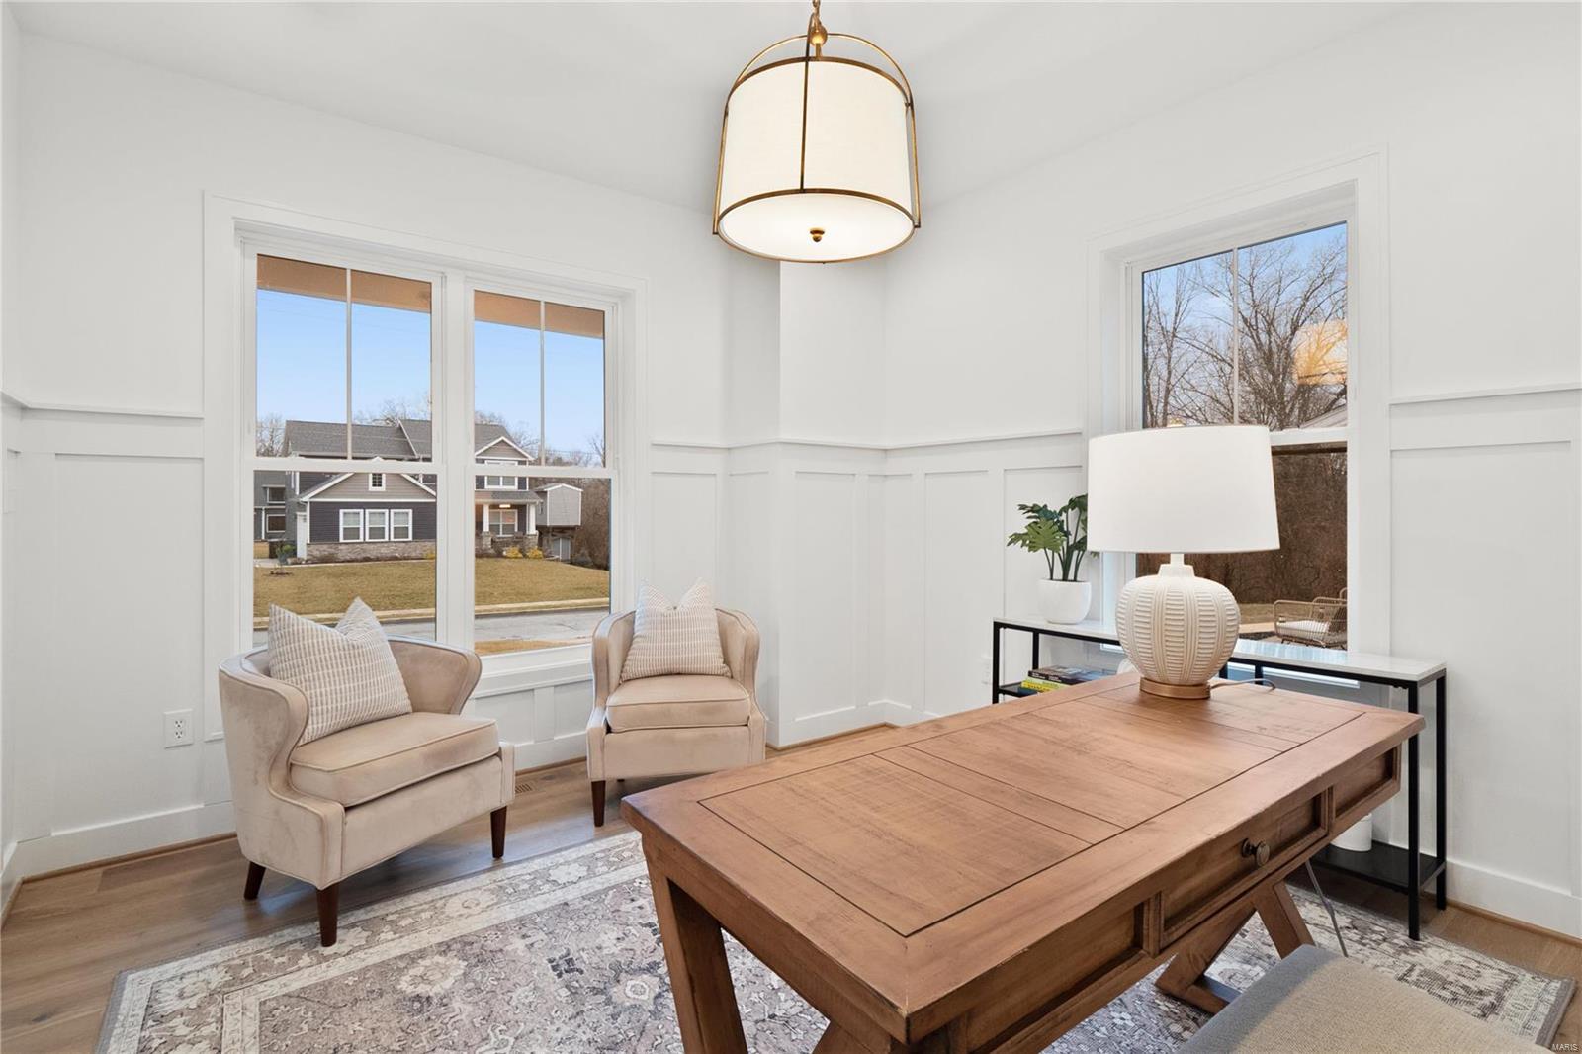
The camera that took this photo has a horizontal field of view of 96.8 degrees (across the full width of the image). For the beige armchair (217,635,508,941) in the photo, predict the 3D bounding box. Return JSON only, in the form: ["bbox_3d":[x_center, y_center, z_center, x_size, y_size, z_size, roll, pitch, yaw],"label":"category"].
[{"bbox_3d":[-1.408,0.781,2.355,0.670,0.740,0.660,1,2,29],"label":"beige armchair"}]

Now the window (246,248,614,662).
[{"bbox_3d":[-1.462,-0.229,3.079,1.430,1.680,0.090,-1,2,-35],"label":"window"}]

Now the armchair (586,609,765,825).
[{"bbox_3d":[-0.494,0.760,3.035,0.660,0.740,0.670,0,2,-10],"label":"armchair"}]

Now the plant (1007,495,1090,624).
[{"bbox_3d":[1.122,0.136,2.903,0.410,0.500,0.390,0,2,21],"label":"plant"}]

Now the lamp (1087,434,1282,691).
[{"bbox_3d":[0.970,0.088,1.756,0.420,0.645,0.420,1,2,29],"label":"lamp"}]

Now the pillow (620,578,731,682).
[{"bbox_3d":[-0.530,0.470,3.205,0.450,0.440,0.150,0,-16,-10],"label":"pillow"}]

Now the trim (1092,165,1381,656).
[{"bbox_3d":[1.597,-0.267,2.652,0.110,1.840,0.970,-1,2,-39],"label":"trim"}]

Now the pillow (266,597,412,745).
[{"bbox_3d":[-1.577,0.490,2.452,0.150,0.430,0.430,-18,-7,28],"label":"pillow"}]

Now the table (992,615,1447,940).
[{"bbox_3d":[1.412,0.767,2.551,0.280,0.740,1.370,-1,2,-40],"label":"table"}]

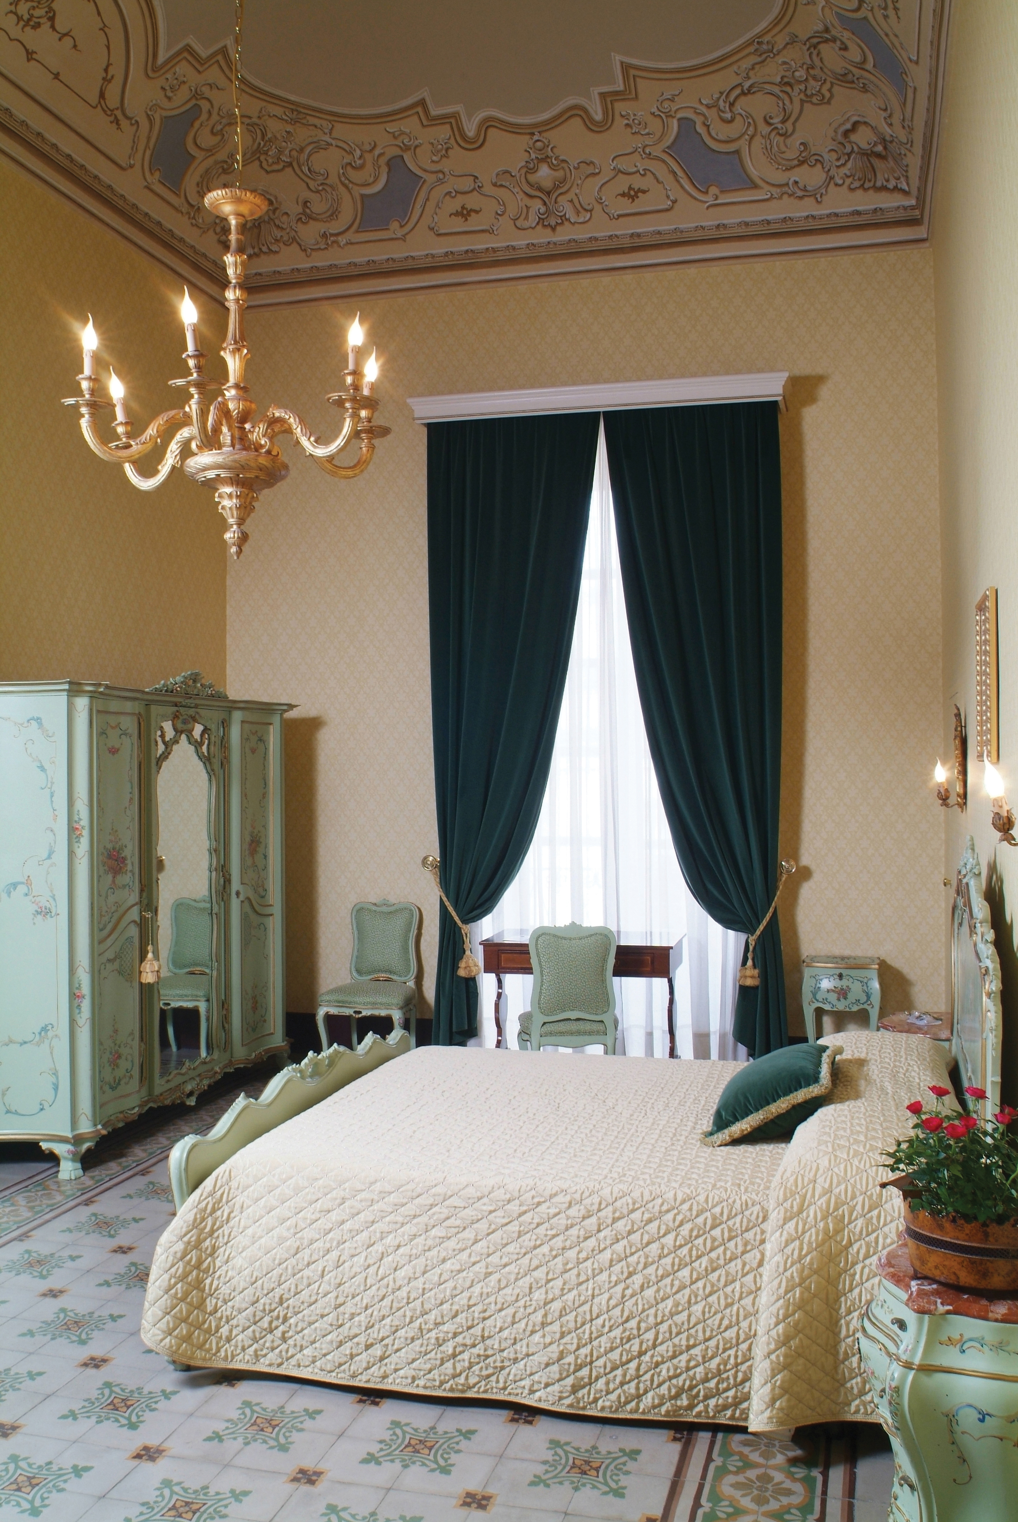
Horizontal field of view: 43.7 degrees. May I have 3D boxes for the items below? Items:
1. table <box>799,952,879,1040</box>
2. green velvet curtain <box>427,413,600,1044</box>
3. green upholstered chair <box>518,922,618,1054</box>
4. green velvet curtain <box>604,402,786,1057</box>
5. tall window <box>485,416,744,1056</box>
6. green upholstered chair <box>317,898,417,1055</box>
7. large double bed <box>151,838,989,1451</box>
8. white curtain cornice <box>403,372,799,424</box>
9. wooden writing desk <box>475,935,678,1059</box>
[{"bbox_3d":[1.765,1.421,6.724,0.410,0.700,0.390,0,-2,14],"label":"table"},{"bbox_3d":[0.008,-0.111,7.315,1.040,3.760,0.200,0,-2,14],"label":"green velvet curtain"},{"bbox_3d":[0.300,1.262,6.290,0.500,0.975,0.560,0,-2,1],"label":"green upholstered chair"},{"bbox_3d":[1.016,-0.113,7.059,1.030,3.760,0.200,0,-2,14],"label":"green velvet curtain"},{"bbox_3d":[0.569,-0.065,7.408,1.620,3.700,0.150,0,-2,14],"label":"tall window"},{"bbox_3d":[-0.762,1.288,7.176,0.500,0.970,0.560,0,-2,9],"label":"green upholstered chair"},{"bbox_3d":[0.352,0.957,4.157,2.230,1.450,2.150,0,-2,14],"label":"large double bed"},{"bbox_3d":[0.486,-2.041,7.262,2.210,0.160,0.240,0,-2,14],"label":"white curtain cornice"},{"bbox_3d":[0.421,1.384,7.058,1.050,0.785,0.700,0,-2,14],"label":"wooden writing desk"}]

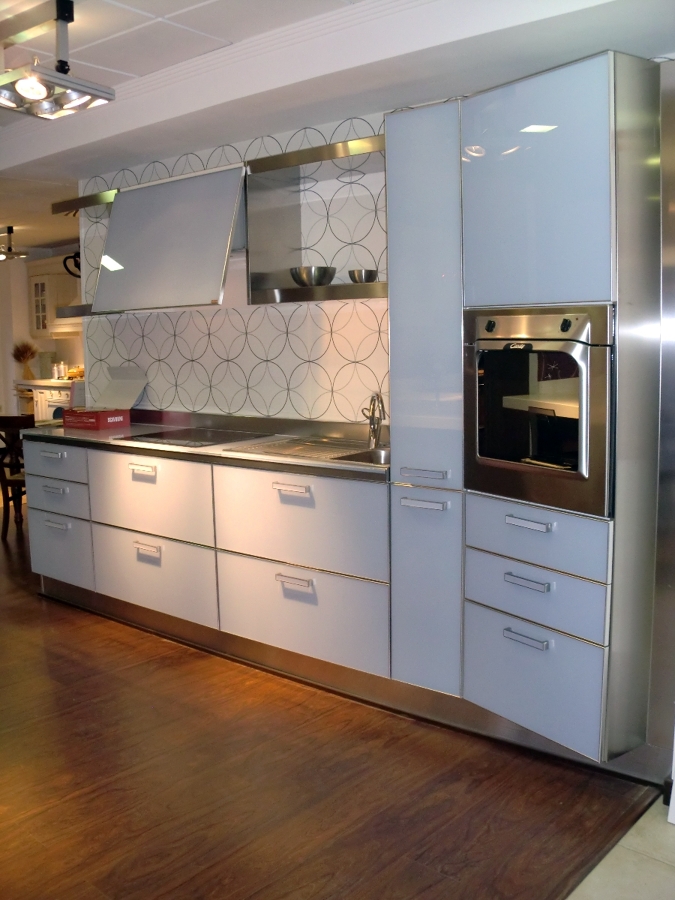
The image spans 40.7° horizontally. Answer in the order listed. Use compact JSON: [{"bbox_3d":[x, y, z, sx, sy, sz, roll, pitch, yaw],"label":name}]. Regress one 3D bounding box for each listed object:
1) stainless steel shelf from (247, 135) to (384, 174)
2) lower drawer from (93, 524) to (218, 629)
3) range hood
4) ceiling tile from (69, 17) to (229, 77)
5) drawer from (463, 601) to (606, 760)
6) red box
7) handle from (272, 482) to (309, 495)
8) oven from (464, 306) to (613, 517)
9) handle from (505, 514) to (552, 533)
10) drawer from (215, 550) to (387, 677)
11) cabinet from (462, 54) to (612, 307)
[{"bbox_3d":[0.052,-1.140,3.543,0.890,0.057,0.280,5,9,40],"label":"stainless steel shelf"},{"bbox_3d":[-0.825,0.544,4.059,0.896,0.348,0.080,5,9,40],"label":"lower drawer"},{"bbox_3d":[-0.652,-0.939,4.153,0.908,0.606,0.527,5,9,40],"label":"range hood"},{"bbox_3d":[-0.721,-1.526,3.452,0.601,0.020,0.399,5,9,40],"label":"ceiling tile"},{"bbox_3d":[0.767,0.663,2.877,0.522,0.350,0.601,-6,8,-32],"label":"drawer"},{"bbox_3d":[-1.261,-0.166,4.763,0.296,0.100,0.236,3,8,32],"label":"red box"},{"bbox_3d":[-0.171,0.142,3.396,0.171,0.026,0.031,5,9,40],"label":"handle"},{"bbox_3d":[0.777,-0.145,2.784,0.571,0.586,0.601,-6,8,-32],"label":"oven"},{"bbox_3d":[0.559,0.216,2.655,0.031,0.026,0.171,-6,8,-32],"label":"handle"},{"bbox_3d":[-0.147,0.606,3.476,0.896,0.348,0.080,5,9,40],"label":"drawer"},{"bbox_3d":[0.779,-0.750,2.726,0.561,0.663,0.614,-6,8,-32],"label":"cabinet"}]

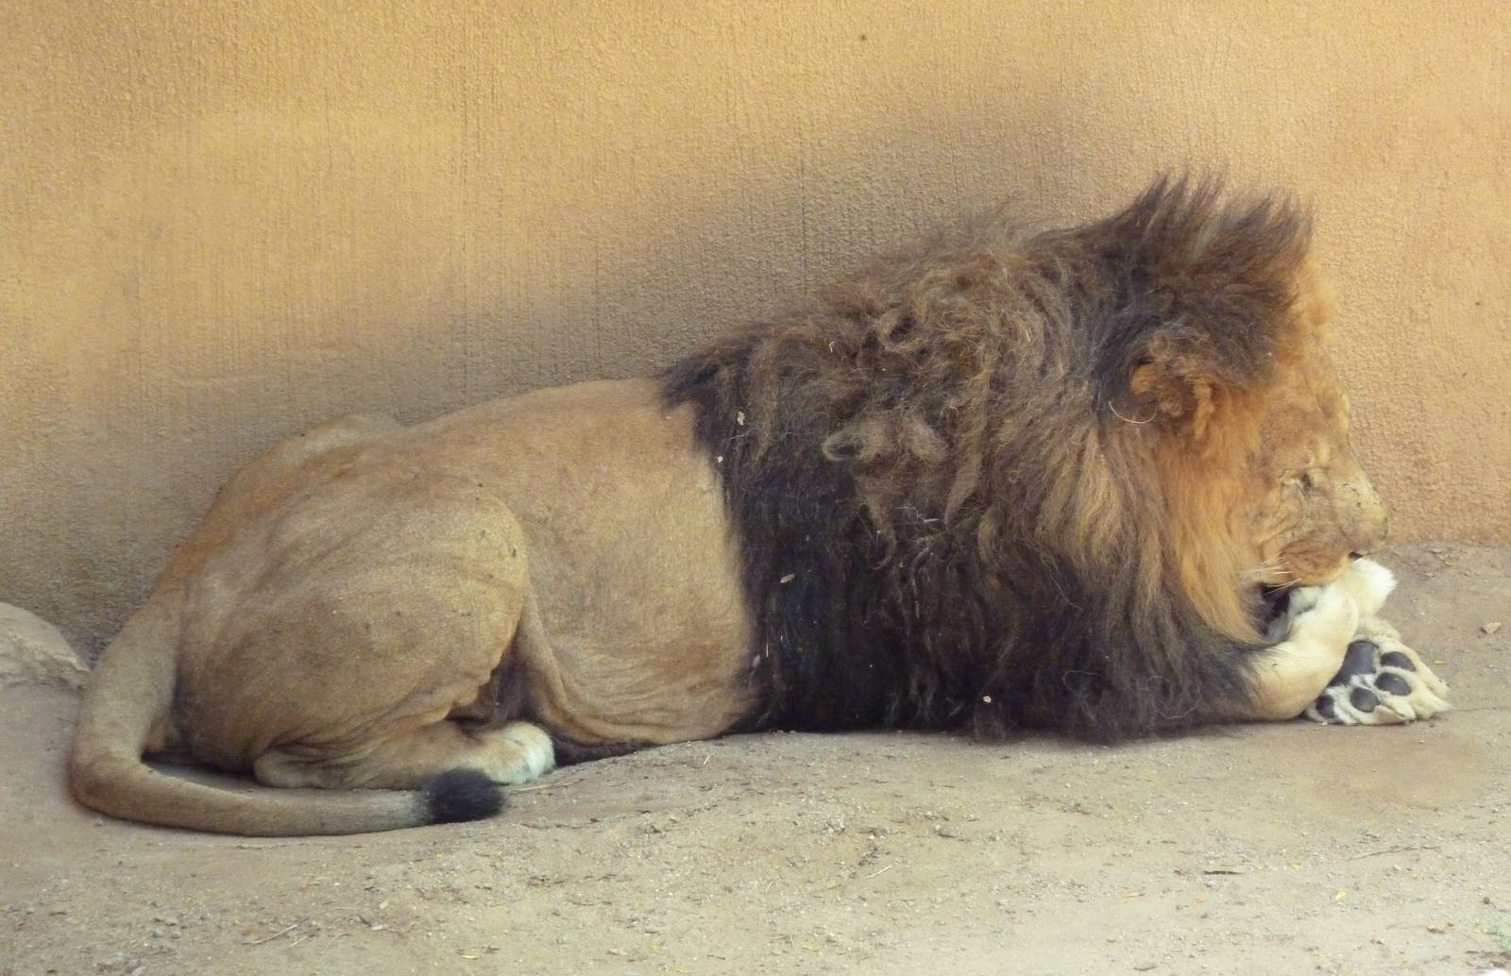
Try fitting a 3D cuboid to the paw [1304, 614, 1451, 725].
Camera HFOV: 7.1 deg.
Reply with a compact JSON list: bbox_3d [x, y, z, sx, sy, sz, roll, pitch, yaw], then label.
[{"bbox_3d":[0.817,0.240,15.950,0.180,0.130,0.110,-1,14,-5],"label":"paw"}]

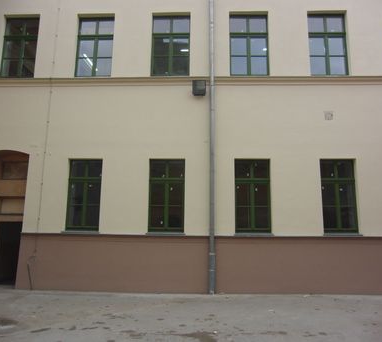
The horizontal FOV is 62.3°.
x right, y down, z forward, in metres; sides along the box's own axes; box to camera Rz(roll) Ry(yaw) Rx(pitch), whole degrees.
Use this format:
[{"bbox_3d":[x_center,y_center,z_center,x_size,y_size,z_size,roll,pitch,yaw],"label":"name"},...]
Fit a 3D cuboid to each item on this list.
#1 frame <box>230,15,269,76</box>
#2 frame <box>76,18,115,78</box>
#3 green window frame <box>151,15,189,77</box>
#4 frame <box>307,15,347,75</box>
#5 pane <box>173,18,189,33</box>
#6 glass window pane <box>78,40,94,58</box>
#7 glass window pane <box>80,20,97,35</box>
[{"bbox_3d":[1.707,-3.716,9.381,1.115,1.963,0.100,0,-10,2],"label":"frame"},{"bbox_3d":[-2.840,-3.725,9.517,1.102,1.955,0.100,0,-10,2],"label":"frame"},{"bbox_3d":[-0.580,-3.723,9.450,1.118,1.946,0.100,0,-10,2],"label":"green window frame"},{"bbox_3d":[4.006,-3.671,9.309,1.105,1.985,0.100,0,-9,2],"label":"frame"},{"bbox_3d":[-0.293,-4.367,9.546,0.484,0.455,0.030,0,-10,2],"label":"pane"},{"bbox_3d":[-3.142,-3.678,9.540,0.465,0.566,0.030,0,-9,2],"label":"glass window pane"},{"bbox_3d":[-3.112,-4.358,9.653,0.458,0.452,0.030,0,-9,2],"label":"glass window pane"}]

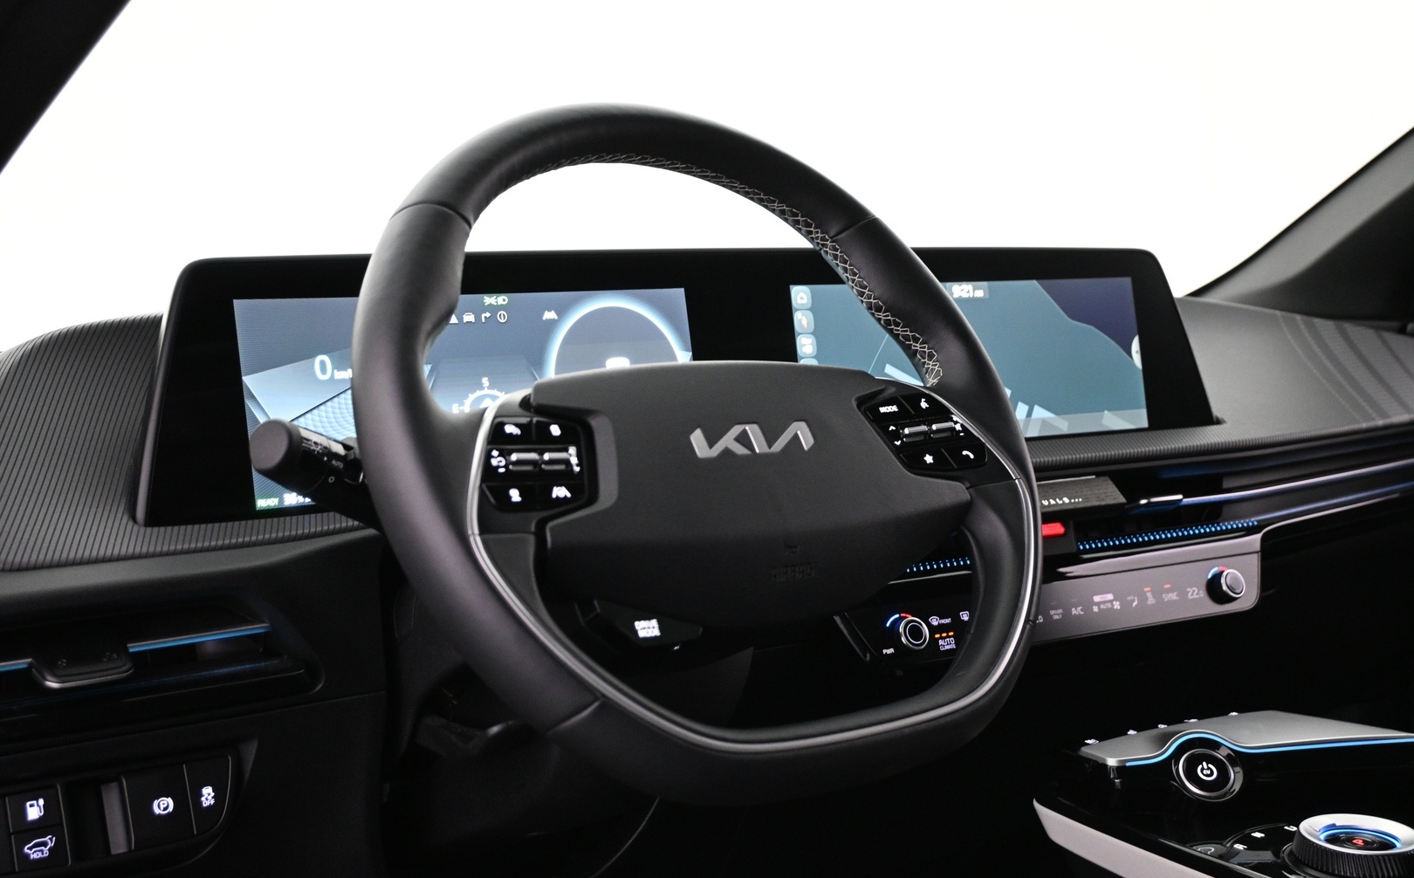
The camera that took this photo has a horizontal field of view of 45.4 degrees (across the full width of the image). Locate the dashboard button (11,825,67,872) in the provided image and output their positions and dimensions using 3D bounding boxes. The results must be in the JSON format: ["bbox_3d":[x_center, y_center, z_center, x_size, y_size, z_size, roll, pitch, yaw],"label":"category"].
[{"bbox_3d":[-0.316,0.194,0.799,0.024,0.019,0.008,-4,-5,-36],"label":"dashboard button"}]

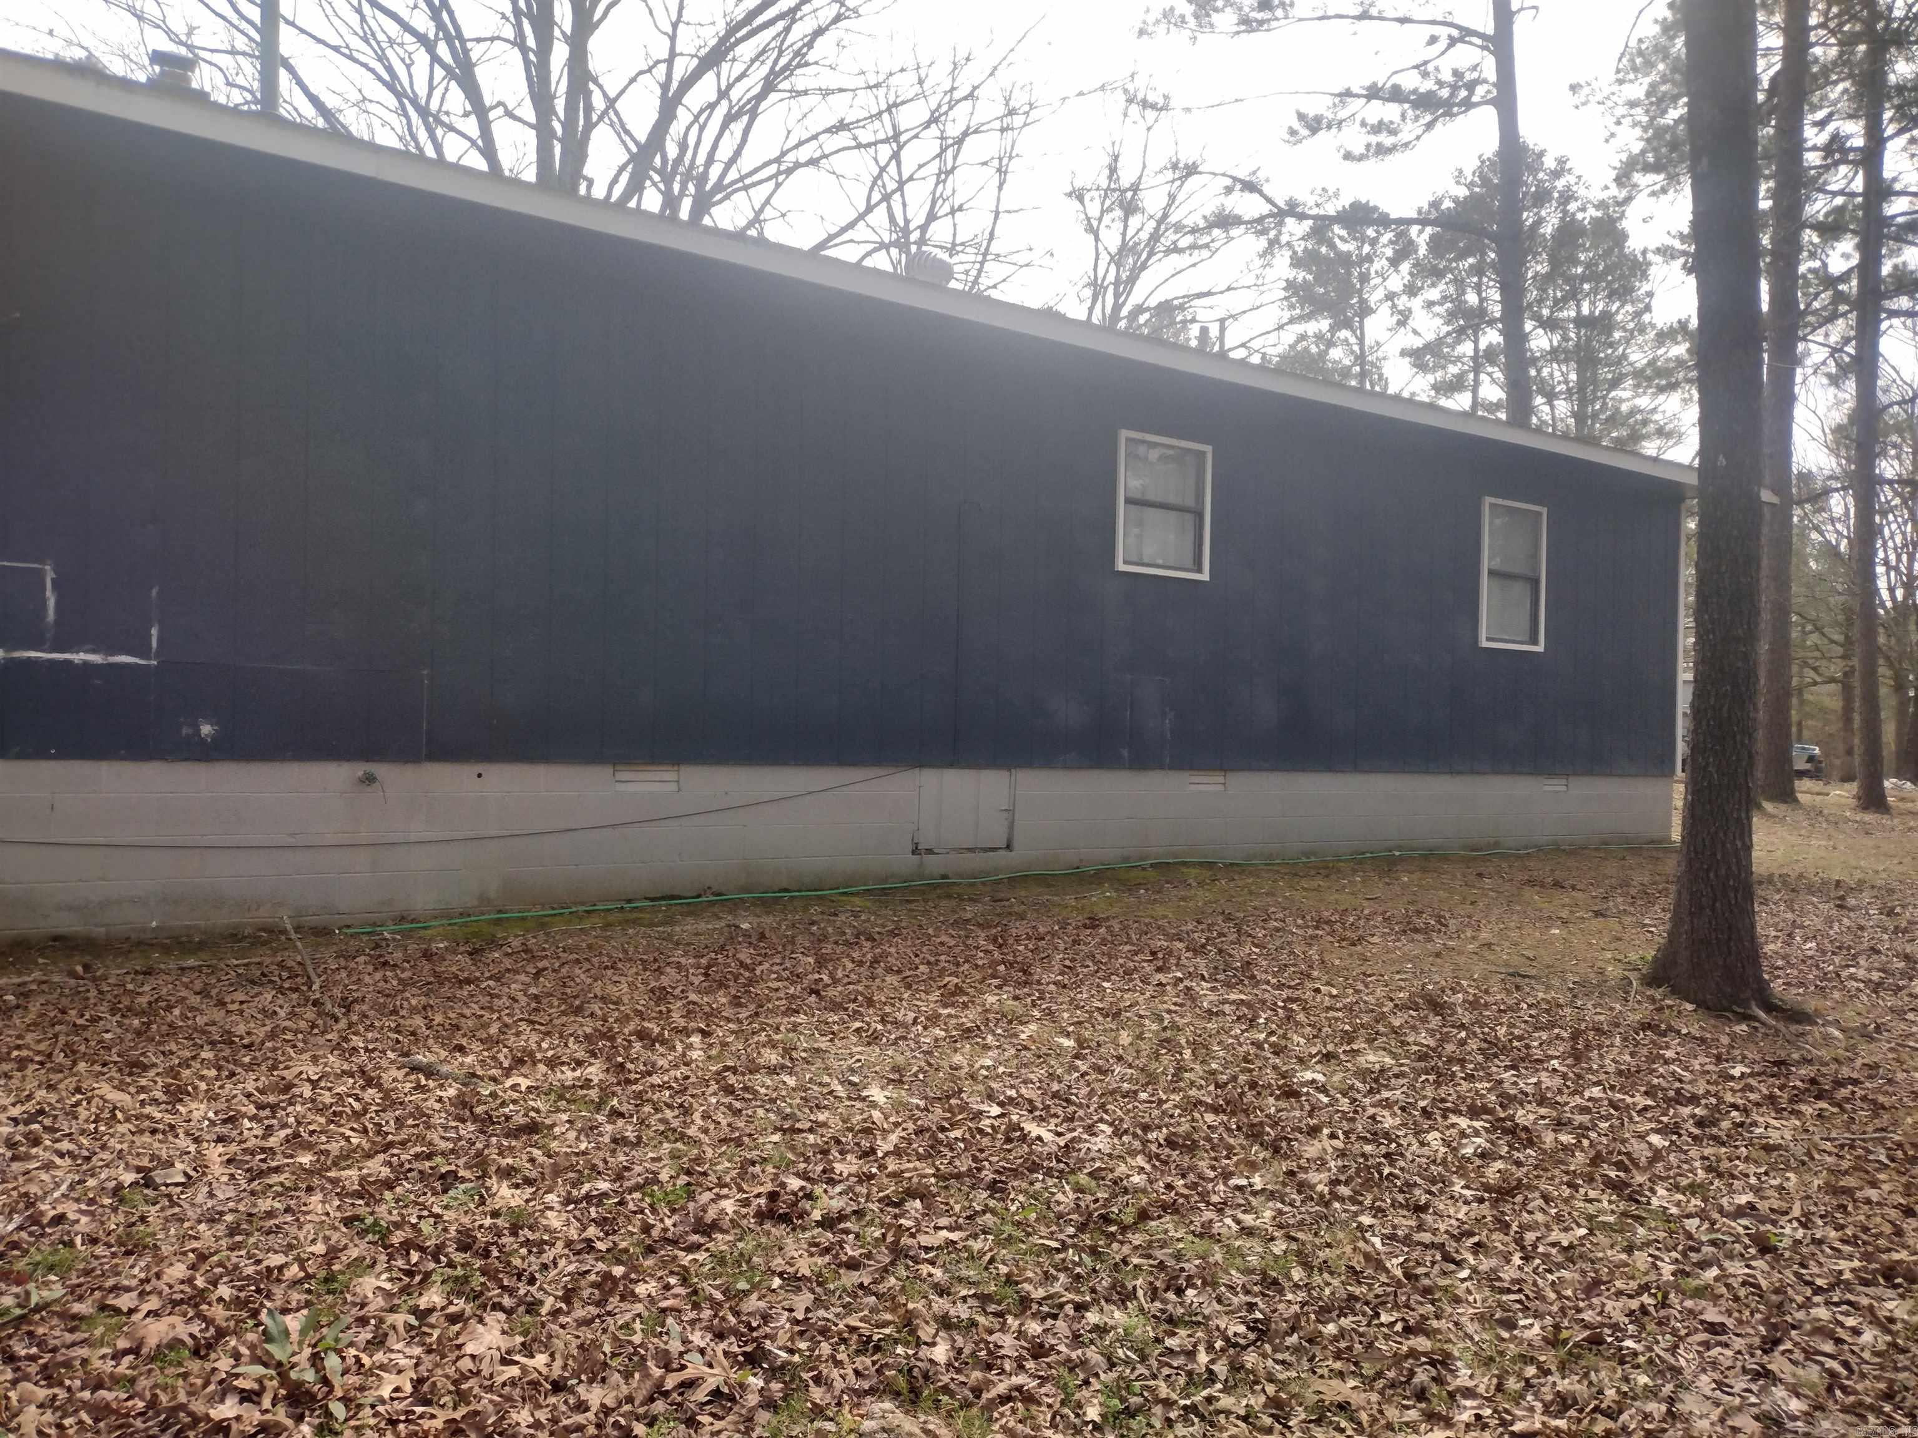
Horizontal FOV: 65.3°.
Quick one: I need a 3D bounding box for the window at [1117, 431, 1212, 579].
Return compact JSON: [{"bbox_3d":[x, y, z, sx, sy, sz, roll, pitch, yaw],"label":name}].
[{"bbox_3d":[1.470,-1.516,10.722,0.900,1.000,0.100,2,-1,-36],"label":"window"}]

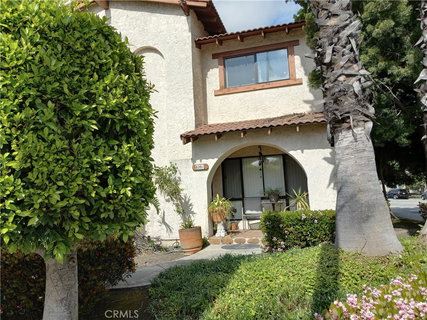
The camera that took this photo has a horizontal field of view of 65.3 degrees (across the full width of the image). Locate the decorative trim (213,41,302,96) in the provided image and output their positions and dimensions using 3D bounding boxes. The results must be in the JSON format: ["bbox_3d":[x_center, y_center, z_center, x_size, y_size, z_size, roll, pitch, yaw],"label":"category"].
[{"bbox_3d":[1.140,-2.402,8.881,2.326,1.180,0.120,-4,-6,16],"label":"decorative trim"}]

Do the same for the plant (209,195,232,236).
[{"bbox_3d":[0.178,1.388,8.396,0.570,1.032,0.530,-2,-6,0],"label":"plant"}]

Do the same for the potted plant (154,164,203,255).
[{"bbox_3d":[-0.831,1.097,7.704,1.070,2.008,0.700,-4,-6,16],"label":"potted plant"}]

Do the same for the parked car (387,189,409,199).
[{"bbox_3d":[31.926,6.044,58.000,1.850,1.620,4.600,-2,-6,-1],"label":"parked car"}]

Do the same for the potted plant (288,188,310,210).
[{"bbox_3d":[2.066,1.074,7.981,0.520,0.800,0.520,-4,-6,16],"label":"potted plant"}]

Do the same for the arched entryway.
[{"bbox_3d":[1.059,0.716,8.068,2.399,2.225,0.420,-4,-6,16],"label":"arched entryway"}]

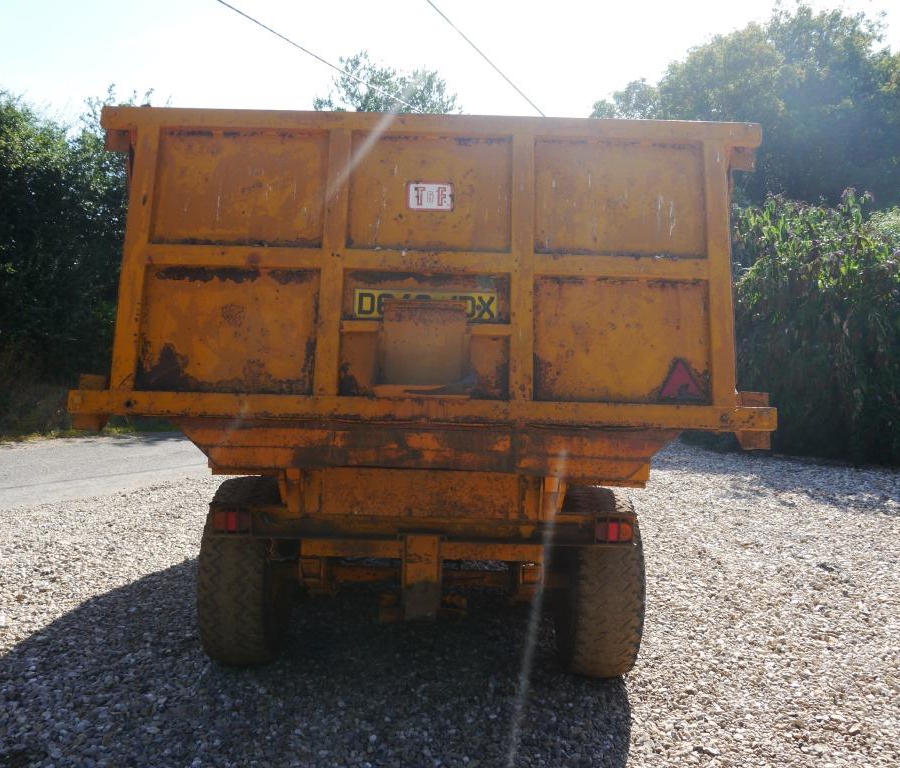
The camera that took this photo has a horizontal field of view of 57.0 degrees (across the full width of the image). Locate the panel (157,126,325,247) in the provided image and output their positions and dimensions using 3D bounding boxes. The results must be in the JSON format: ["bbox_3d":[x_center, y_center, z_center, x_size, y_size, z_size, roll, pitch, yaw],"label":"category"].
[{"bbox_3d":[-0.782,-0.736,3.095,0.636,0.463,0.040,2,-10,0],"label":"panel"}]

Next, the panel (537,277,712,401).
[{"bbox_3d":[0.622,-0.160,2.994,0.631,0.466,0.040,2,-10,0],"label":"panel"}]

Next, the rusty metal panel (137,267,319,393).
[{"bbox_3d":[-0.798,-0.198,2.998,0.636,0.466,0.040,2,-10,0],"label":"rusty metal panel"}]

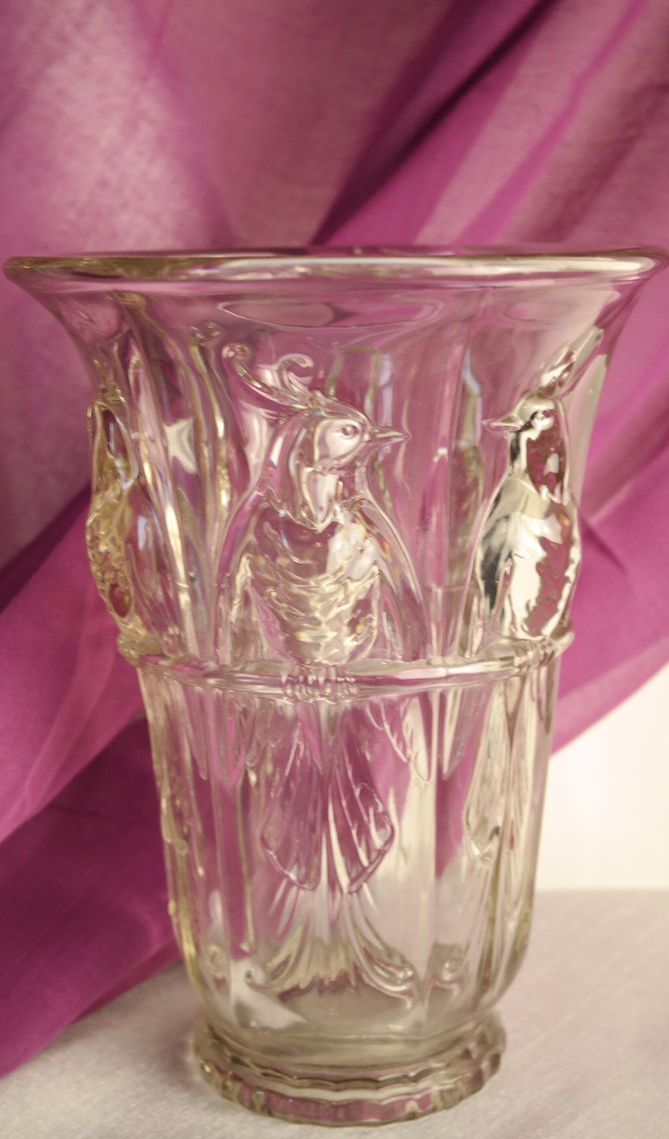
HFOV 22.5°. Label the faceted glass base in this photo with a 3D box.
[{"bbox_3d":[0.005,0.138,0.504,0.093,0.016,0.093,-1,10,0],"label":"faceted glass base"}]

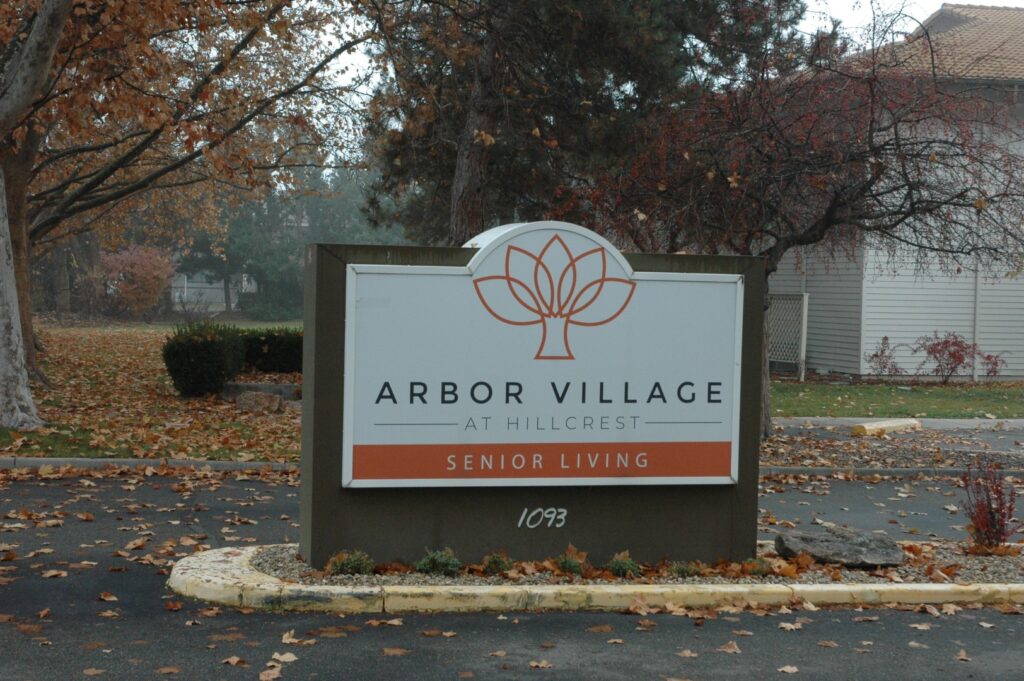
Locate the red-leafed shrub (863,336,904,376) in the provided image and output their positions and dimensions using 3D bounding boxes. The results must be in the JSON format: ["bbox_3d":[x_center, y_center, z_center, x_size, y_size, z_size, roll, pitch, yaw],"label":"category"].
[{"bbox_3d":[6.313,0.302,28.900,0.670,0.700,0.550,1,2,0],"label":"red-leafed shrub"}]

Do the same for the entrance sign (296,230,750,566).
[{"bbox_3d":[0.123,0.276,9.191,2.453,1.821,0.526,1,2,-15],"label":"entrance sign"}]

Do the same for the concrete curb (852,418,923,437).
[{"bbox_3d":[4.319,0.981,19.581,0.160,0.115,1.750,2,2,33],"label":"concrete curb"}]

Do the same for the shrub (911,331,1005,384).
[{"bbox_3d":[7.628,0.273,29.200,1.580,0.920,0.850,1,2,0],"label":"shrub"}]

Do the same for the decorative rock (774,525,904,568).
[{"bbox_3d":[1.786,1.118,9.300,0.650,0.170,0.400,2,2,14],"label":"decorative rock"}]

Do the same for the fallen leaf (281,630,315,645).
[{"bbox_3d":[-0.922,1.274,7.330,0.145,0.045,0.100,1,2,0],"label":"fallen leaf"}]

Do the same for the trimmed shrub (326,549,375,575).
[{"bbox_3d":[-0.805,1.100,8.500,0.235,0.135,0.200,1,2,0],"label":"trimmed shrub"}]

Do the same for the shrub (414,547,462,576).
[{"bbox_3d":[-0.368,1.102,8.540,0.240,0.150,0.210,1,2,0],"label":"shrub"}]

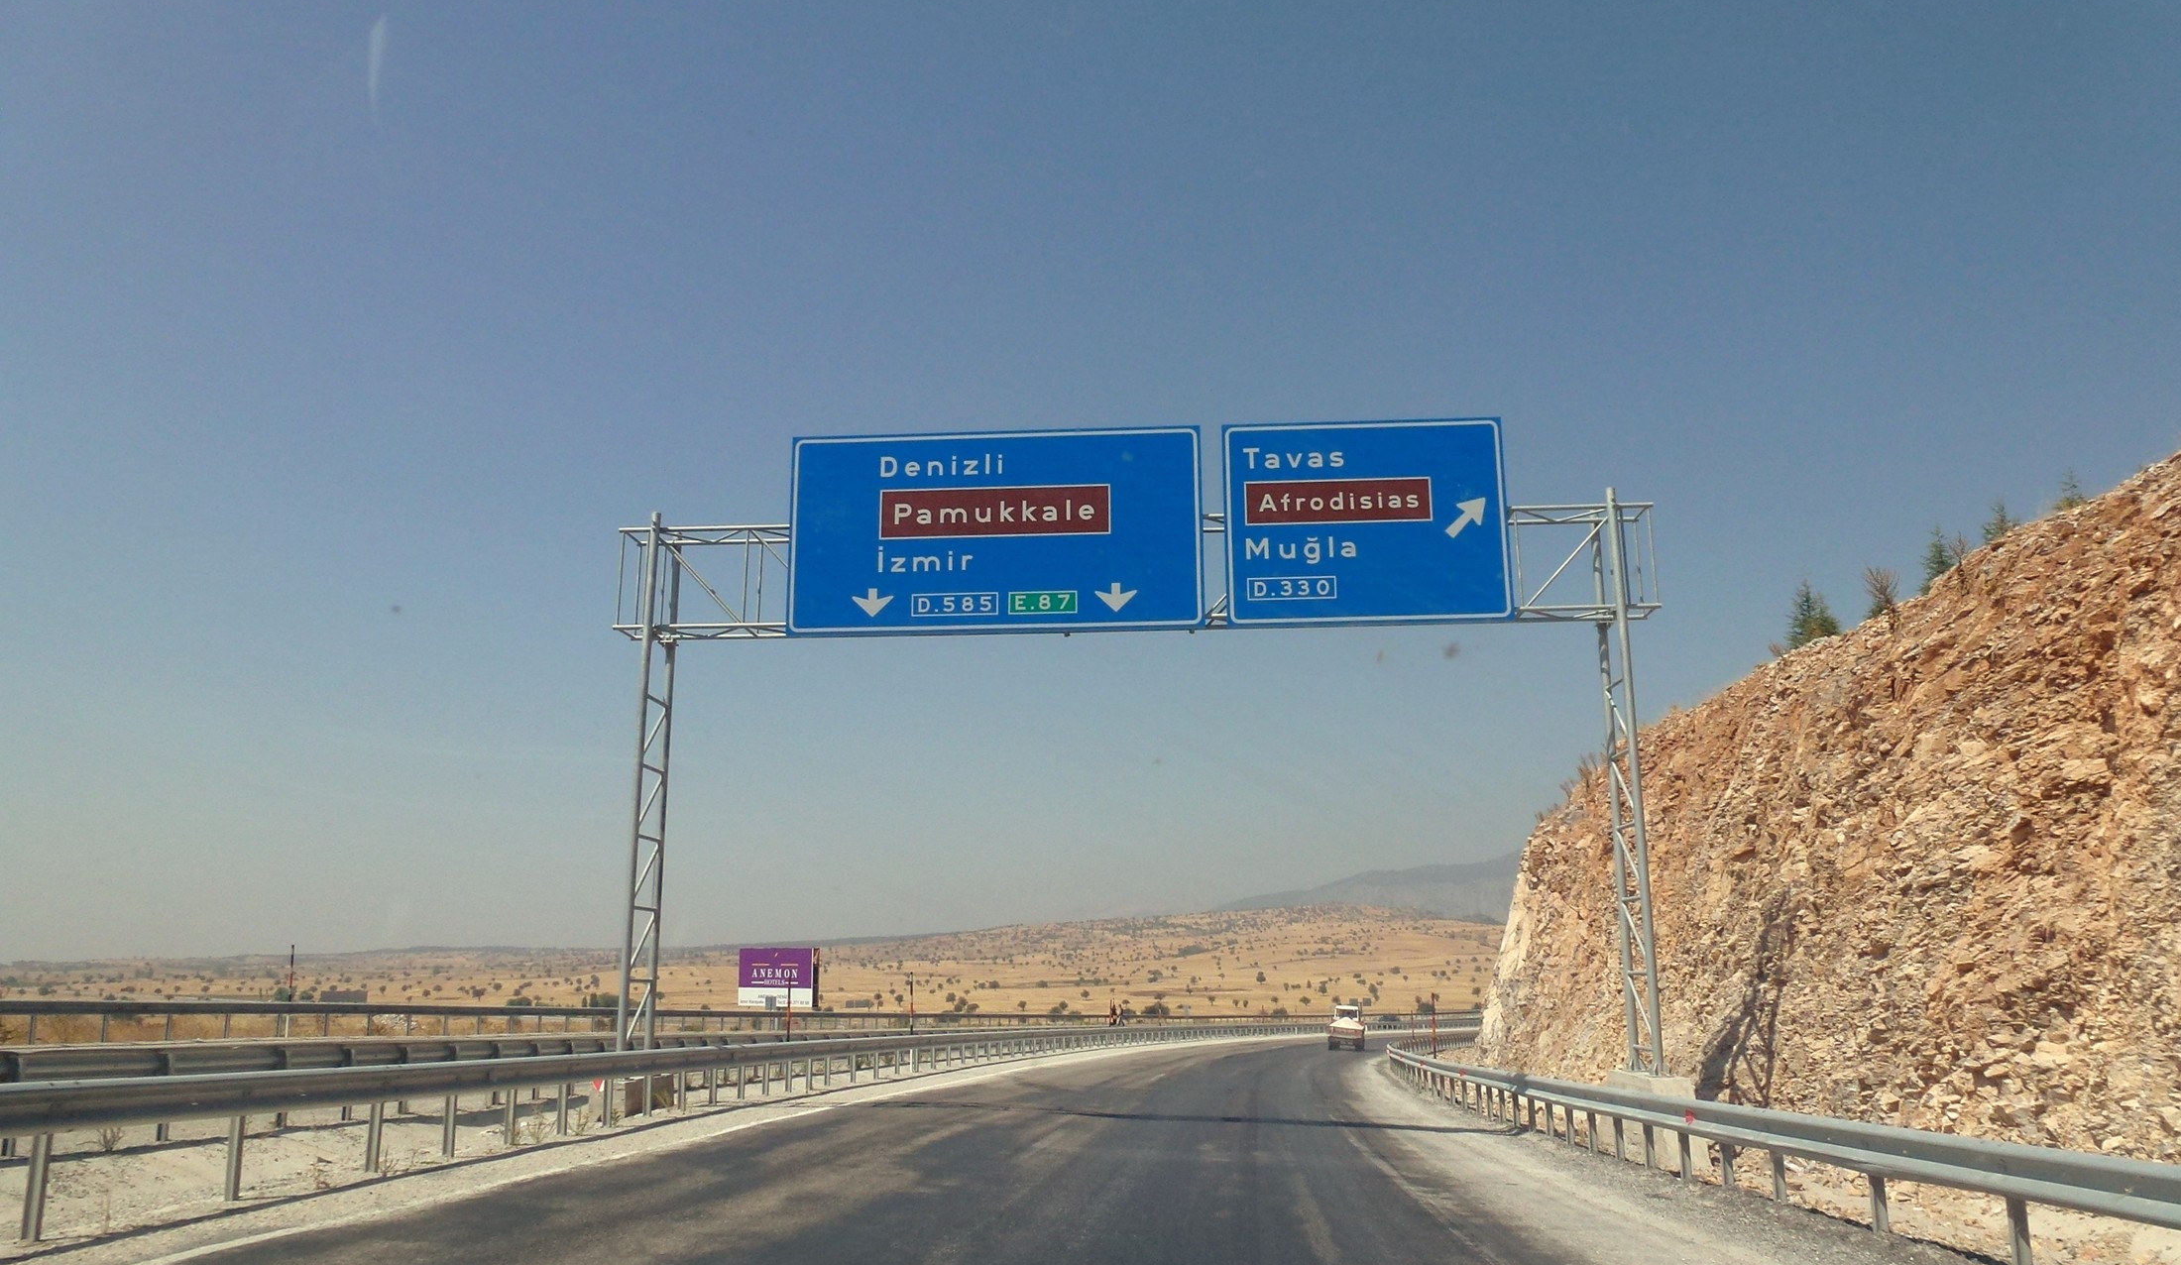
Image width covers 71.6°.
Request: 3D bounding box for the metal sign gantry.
[{"bbox_3d":[0.487,1.597,19.212,13.280,7.721,1.322,-1,-12,4],"label":"metal sign gantry"}]

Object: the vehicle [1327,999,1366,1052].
[{"bbox_3d":[15.477,23.611,90.947,2.300,2.850,6.500,-2,-14,10],"label":"vehicle"}]

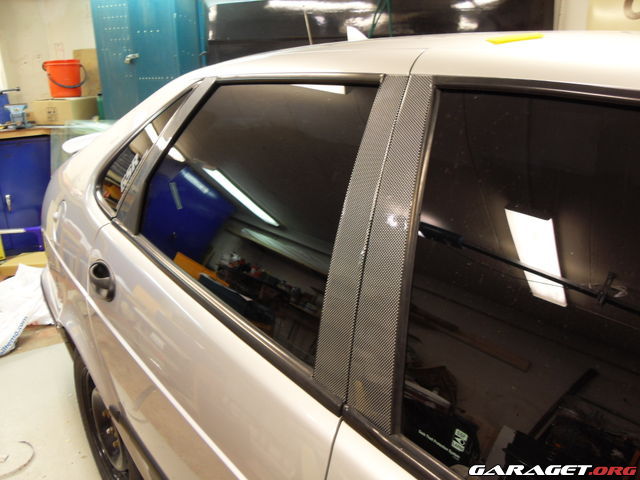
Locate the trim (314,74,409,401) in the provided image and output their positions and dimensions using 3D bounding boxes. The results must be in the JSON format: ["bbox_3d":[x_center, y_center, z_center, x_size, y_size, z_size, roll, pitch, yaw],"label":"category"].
[{"bbox_3d":[0.052,-0.022,0.715,0.075,0.466,0.035,2,-15,46],"label":"trim"}]

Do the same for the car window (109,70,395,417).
[{"bbox_3d":[-0.164,-0.116,0.980,0.055,0.446,0.909,23,0,-42],"label":"car window"}]

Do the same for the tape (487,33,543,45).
[{"bbox_3d":[0.324,-0.336,0.862,0.085,0.008,0.060,-6,25,4],"label":"tape"}]

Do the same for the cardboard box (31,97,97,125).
[{"bbox_3d":[-1.958,-0.997,3.999,0.289,0.172,0.420,1,19,0],"label":"cardboard box"}]

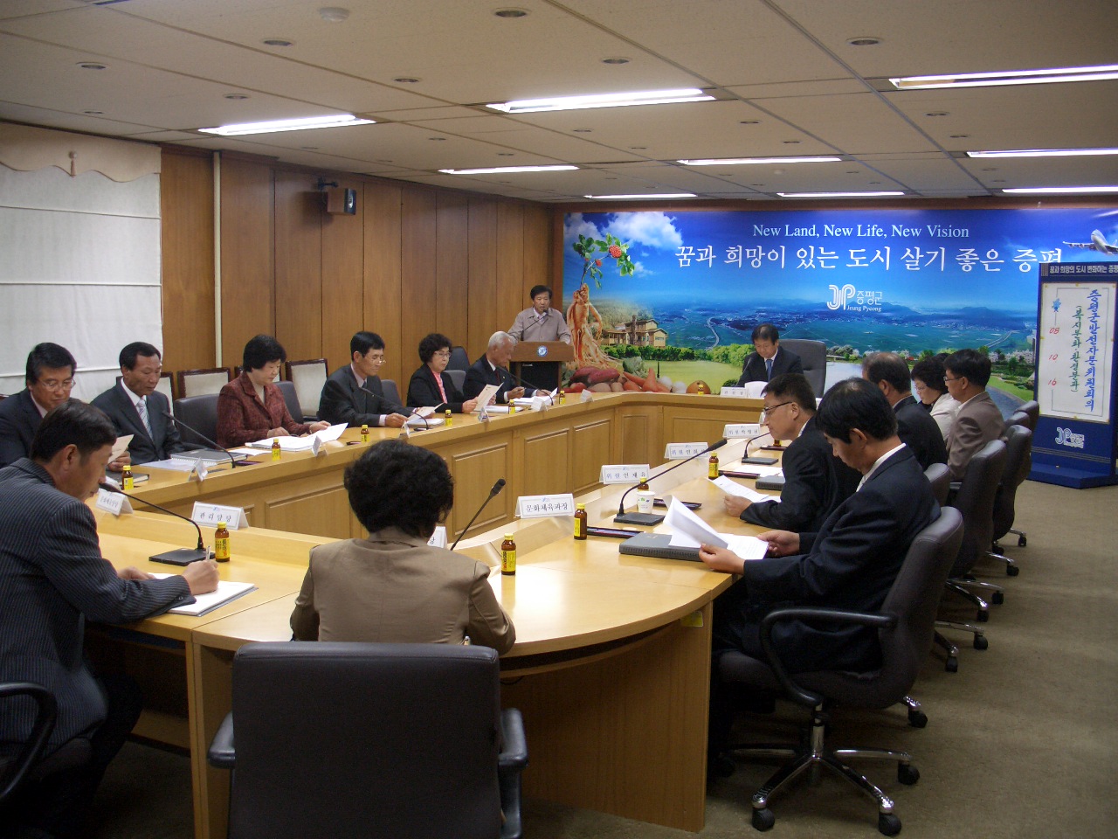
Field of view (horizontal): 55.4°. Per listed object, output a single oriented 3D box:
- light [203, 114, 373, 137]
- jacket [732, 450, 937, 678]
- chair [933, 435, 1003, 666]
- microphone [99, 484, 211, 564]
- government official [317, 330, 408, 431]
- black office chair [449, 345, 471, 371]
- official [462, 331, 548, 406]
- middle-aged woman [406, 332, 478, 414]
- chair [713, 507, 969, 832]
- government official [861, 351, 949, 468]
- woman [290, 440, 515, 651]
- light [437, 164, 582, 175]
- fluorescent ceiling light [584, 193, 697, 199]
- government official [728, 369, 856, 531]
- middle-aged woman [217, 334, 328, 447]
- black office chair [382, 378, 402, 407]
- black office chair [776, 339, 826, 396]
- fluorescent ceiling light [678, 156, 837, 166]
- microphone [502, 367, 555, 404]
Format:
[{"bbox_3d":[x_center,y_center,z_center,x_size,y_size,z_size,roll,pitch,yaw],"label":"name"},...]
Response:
[{"bbox_3d":[-1.690,-1.822,6.598,1.270,0.090,0.300,5,8,27],"label":"light"},{"bbox_3d":[0.883,0.400,3.319,0.600,0.700,0.540,6,9,30],"label":"jacket"},{"bbox_3d":[1.598,0.548,4.767,0.680,0.980,0.620,6,9,33],"label":"chair"},{"bbox_3d":[-1.201,0.306,3.214,0.160,0.280,0.370,6,9,34],"label":"microphone"},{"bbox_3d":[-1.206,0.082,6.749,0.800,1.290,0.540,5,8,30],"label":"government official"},{"bbox_3d":[-0.755,-0.184,10.041,0.680,1.000,0.620,5,8,27],"label":"black office chair"},{"bbox_3d":[-0.419,-0.054,8.100,0.800,1.250,0.540,5,8,30],"label":"official"},{"bbox_3d":[-0.738,0.041,7.273,0.760,1.240,0.530,7,10,38],"label":"middle-aged woman"},{"bbox_3d":[0.852,0.723,3.317,0.700,0.950,0.640,4,8,24],"label":"chair"},{"bbox_3d":[1.433,0.356,4.853,0.780,1.330,0.550,5,9,30],"label":"government official"},{"bbox_3d":[-0.368,0.649,2.576,0.540,1.240,0.740,1,7,-1],"label":"woman"},{"bbox_3d":[-0.424,-2.109,8.996,1.270,0.090,0.300,5,8,27],"label":"light"},{"bbox_3d":[0.871,-2.385,11.370,1.270,0.090,0.300,5,8,27],"label":"fluorescent ceiling light"},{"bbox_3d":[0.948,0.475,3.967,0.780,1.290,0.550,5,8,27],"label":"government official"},{"bbox_3d":[-1.496,0.207,5.772,0.780,1.270,0.550,6,9,34],"label":"middle-aged woman"},{"bbox_3d":[-1.095,0.220,6.891,0.680,0.970,0.620,6,9,33],"label":"black office chair"},{"bbox_3d":[1.870,-0.078,8.912,0.660,1.180,0.700,5,8,29],"label":"black office chair"},{"bbox_3d":[1.536,-2.036,8.267,1.270,0.080,0.280,5,8,27],"label":"fluorescent ceiling light"},{"bbox_3d":[-0.207,-0.234,7.593,0.420,0.290,0.140,5,8,27],"label":"microphone"}]

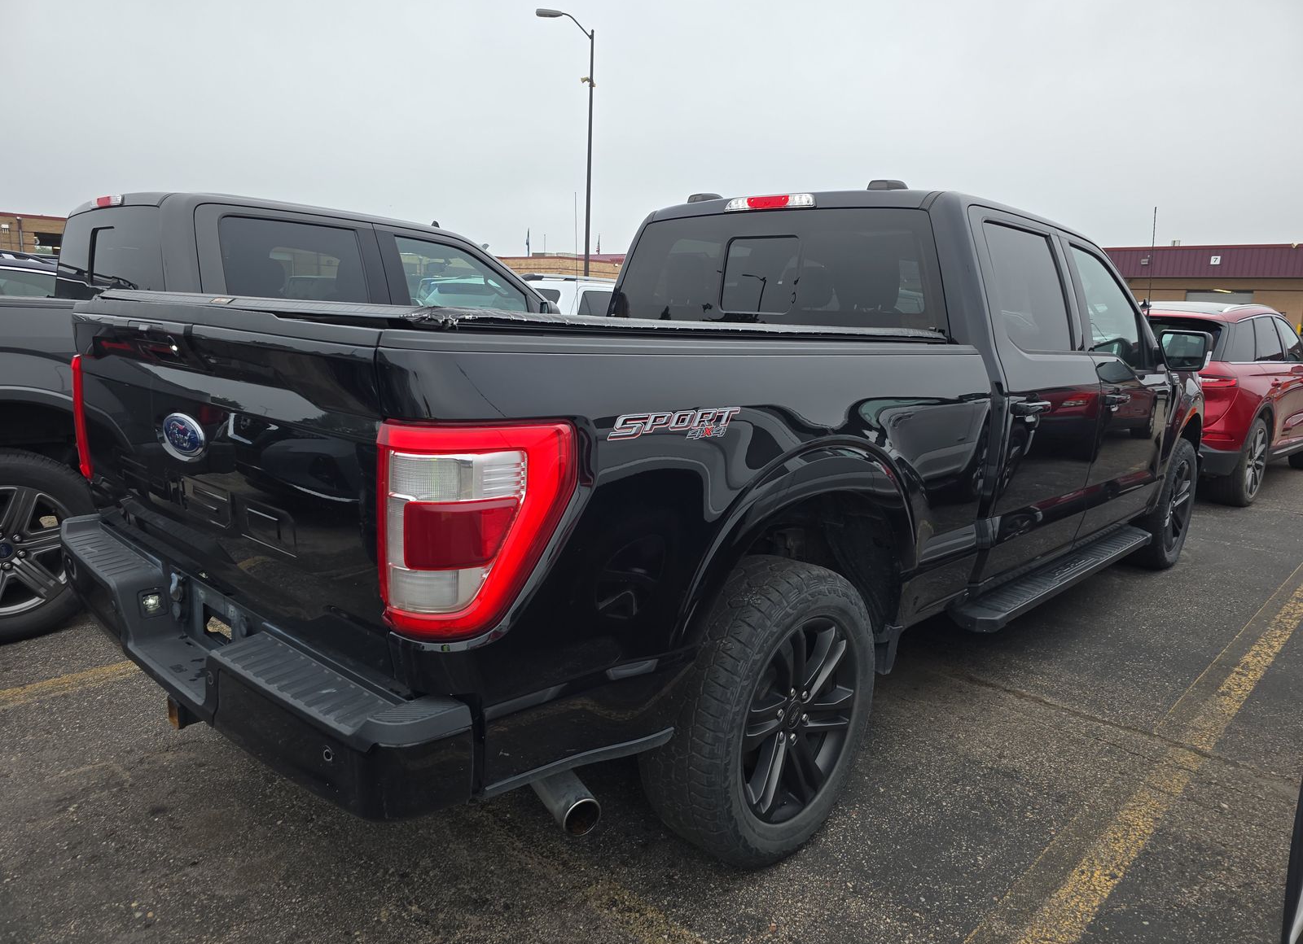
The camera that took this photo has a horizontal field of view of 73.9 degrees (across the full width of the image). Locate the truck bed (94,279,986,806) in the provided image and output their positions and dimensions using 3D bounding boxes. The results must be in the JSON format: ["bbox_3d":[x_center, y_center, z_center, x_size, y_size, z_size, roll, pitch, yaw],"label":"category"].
[{"bbox_3d":[-0.350,-0.059,2.728,1.990,0.880,2.160,12,14,42],"label":"truck bed"}]

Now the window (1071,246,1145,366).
[{"bbox_3d":[2.164,-0.766,4.066,0.040,0.560,0.880,-12,-2,44],"label":"window"}]

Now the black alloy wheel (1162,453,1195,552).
[{"bbox_3d":[3.035,0.190,5.197,0.220,0.550,0.550,12,14,42],"label":"black alloy wheel"}]

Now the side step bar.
[{"bbox_3d":[1.814,0.424,3.803,0.200,0.095,2.050,12,14,42],"label":"side step bar"}]

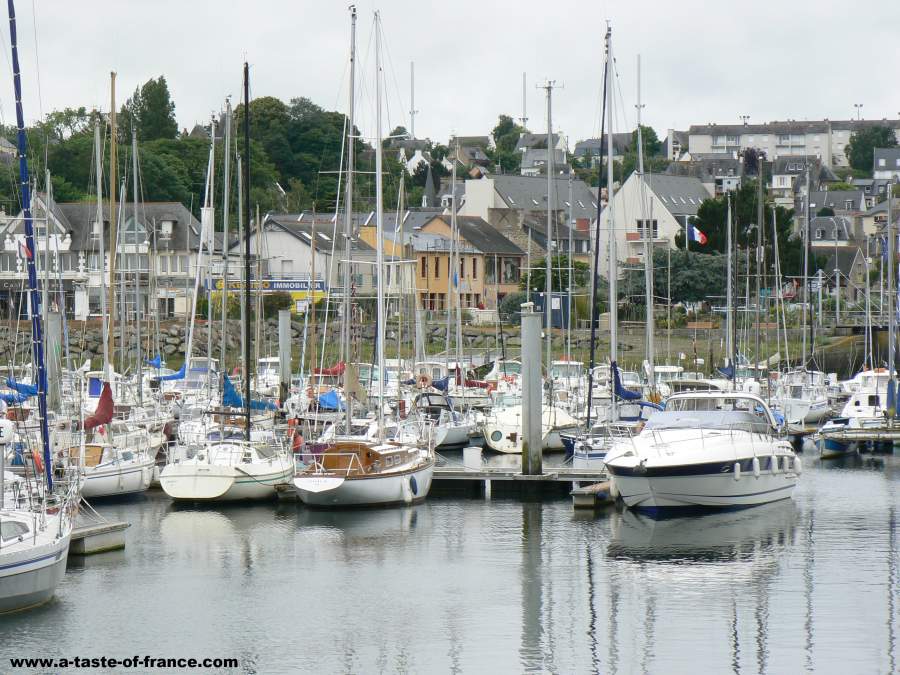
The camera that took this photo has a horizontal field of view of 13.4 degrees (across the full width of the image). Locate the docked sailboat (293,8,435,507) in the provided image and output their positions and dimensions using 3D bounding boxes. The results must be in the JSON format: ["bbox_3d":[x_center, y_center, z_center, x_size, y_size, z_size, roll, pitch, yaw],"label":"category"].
[{"bbox_3d":[-2.100,-2.151,100.800,2.700,13.000,8.600,0,0,17],"label":"docked sailboat"}]

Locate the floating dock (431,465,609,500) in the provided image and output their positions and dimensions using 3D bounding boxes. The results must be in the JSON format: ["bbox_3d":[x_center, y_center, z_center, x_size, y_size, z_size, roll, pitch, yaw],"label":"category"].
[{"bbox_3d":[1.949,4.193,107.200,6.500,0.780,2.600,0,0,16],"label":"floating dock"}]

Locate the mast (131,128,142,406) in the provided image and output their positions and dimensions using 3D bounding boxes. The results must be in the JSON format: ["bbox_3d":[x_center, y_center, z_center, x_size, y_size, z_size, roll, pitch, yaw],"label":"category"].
[{"bbox_3d":[-11.038,-2.473,135.000,0.180,9.800,0.180,-1,0,0],"label":"mast"}]

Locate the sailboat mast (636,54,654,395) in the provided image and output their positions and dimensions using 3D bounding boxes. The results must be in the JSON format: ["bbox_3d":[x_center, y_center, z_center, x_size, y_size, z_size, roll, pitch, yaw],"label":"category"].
[{"bbox_3d":[6.923,-3.921,135.000,0.200,11.800,0.200,-2,0,0],"label":"sailboat mast"}]

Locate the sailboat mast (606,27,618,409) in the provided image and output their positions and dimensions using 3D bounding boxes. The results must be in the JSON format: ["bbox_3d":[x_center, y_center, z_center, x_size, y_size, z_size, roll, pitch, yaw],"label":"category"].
[{"bbox_3d":[4.847,-3.430,114.000,0.200,11.800,0.200,-1,0,0],"label":"sailboat mast"}]

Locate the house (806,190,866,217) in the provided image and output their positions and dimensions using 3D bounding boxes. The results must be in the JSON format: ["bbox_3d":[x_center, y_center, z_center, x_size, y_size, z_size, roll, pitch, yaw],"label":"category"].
[{"bbox_3d":[55.620,-18.996,550.000,8.600,5.000,7.500,0,0,11],"label":"house"}]

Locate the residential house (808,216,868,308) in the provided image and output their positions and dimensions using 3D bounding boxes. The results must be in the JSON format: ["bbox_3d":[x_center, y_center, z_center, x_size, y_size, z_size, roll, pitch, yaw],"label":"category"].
[{"bbox_3d":[44.104,-8.650,435.000,7.600,10.300,7.800,0,0,0],"label":"residential house"}]

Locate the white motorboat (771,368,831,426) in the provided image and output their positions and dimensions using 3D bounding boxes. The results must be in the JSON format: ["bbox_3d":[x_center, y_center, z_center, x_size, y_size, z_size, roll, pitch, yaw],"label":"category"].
[{"bbox_3d":[17.100,2.865,181.000,2.300,2.800,6.200,0,0,18],"label":"white motorboat"}]

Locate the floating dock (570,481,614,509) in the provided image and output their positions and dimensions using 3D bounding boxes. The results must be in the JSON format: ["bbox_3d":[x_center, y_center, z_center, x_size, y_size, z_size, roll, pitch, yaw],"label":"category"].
[{"bbox_3d":[3.554,3.927,95.000,0.660,0.480,3.000,0,0,17],"label":"floating dock"}]

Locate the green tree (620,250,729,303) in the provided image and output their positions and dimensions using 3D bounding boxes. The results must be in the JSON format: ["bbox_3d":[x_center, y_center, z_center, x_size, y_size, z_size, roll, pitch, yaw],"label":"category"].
[{"bbox_3d":[21.905,-5.681,368.000,10.500,5.600,9.500,0,0,0],"label":"green tree"}]

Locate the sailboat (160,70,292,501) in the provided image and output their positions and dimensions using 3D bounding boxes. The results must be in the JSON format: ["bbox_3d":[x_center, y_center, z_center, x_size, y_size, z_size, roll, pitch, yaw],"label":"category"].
[{"bbox_3d":[-5.650,-1.462,103.000,2.750,11.800,8.200,0,0,14],"label":"sailboat"}]

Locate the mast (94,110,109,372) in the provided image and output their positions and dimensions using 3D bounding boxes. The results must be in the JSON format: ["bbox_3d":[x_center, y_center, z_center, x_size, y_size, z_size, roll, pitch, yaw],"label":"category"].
[{"bbox_3d":[-9.277,-1.863,102.250,0.150,7.930,0.150,-1,4,17],"label":"mast"}]

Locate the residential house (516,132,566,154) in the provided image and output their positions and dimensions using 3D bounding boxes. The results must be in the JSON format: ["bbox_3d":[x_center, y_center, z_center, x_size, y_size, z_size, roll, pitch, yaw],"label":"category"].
[{"bbox_3d":[17.049,-35.040,720.000,9.000,6.800,7.500,0,0,30],"label":"residential house"}]

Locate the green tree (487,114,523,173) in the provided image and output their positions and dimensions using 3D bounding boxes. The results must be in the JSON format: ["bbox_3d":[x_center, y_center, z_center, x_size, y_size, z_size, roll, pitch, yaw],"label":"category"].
[{"bbox_3d":[9.982,-35.532,700.000,6.800,10.700,6.800,0,0,0],"label":"green tree"}]

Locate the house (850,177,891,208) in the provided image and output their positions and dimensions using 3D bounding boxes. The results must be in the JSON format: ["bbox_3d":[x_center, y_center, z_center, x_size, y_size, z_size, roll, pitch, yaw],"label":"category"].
[{"bbox_3d":[72.992,-25.056,665.000,7.000,5.900,7.000,0,0,0],"label":"house"}]

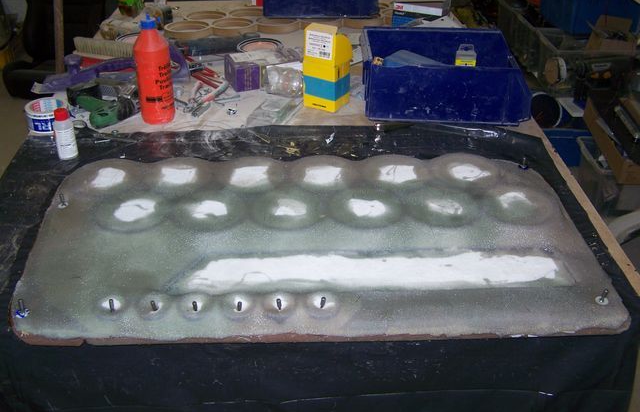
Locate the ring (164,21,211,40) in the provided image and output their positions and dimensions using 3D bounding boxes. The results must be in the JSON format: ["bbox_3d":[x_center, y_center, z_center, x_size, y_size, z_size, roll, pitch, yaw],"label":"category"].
[{"bbox_3d":[-0.427,-0.565,2.254,0.145,0.023,0.145,0,32,0],"label":"ring"}]

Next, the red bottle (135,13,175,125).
[{"bbox_3d":[-0.394,-0.322,1.643,0.081,0.252,0.081,-20,37,-29],"label":"red bottle"}]

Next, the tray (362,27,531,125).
[{"bbox_3d":[0.311,-0.324,1.742,0.405,0.150,0.250,2,32,4],"label":"tray"}]

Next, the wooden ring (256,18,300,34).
[{"bbox_3d":[-0.137,-0.599,2.309,0.145,0.023,0.145,0,32,0],"label":"wooden ring"}]

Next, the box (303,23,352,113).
[{"bbox_3d":[0.019,-0.343,1.726,0.086,0.200,0.075,16,35,24],"label":"box"}]

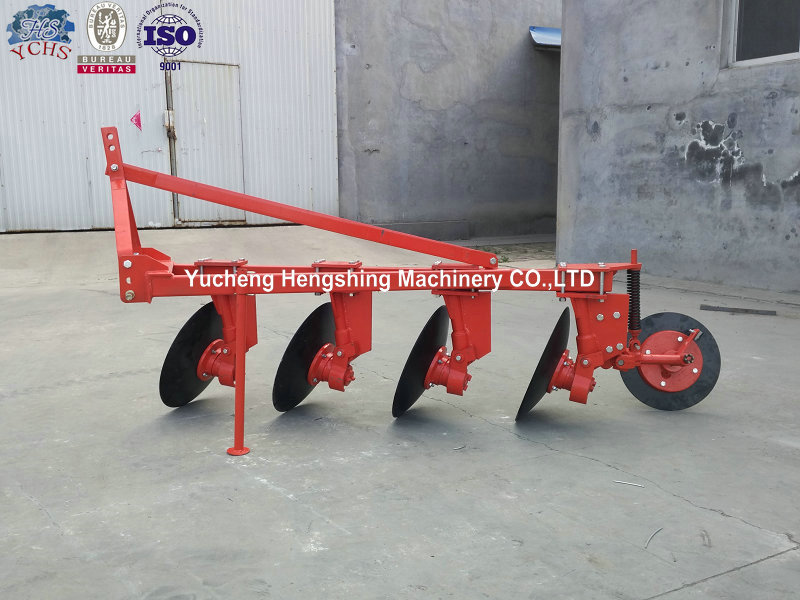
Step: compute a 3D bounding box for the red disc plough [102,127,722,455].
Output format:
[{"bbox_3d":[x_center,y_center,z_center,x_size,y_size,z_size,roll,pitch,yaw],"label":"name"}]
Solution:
[{"bbox_3d":[0.139,-0.141,3.671,3.062,1.463,1.248,-3,10,-15],"label":"red disc plough"}]

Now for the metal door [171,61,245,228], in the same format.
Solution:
[{"bbox_3d":[-2.667,-2.163,9.663,0.968,2.150,0.060,-6,10,-29],"label":"metal door"}]

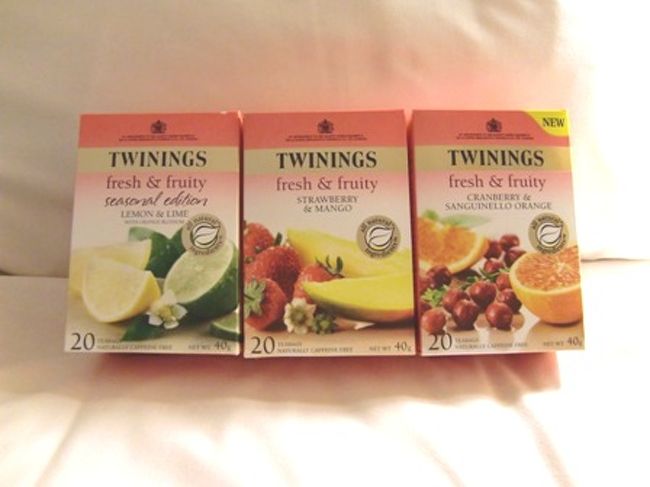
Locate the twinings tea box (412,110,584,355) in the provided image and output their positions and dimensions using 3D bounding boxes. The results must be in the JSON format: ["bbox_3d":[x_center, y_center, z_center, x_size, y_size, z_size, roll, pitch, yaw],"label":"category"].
[{"bbox_3d":[0.090,-0.004,0.313,0.087,0.130,0.066,-1,-5,-5],"label":"twinings tea box"}]

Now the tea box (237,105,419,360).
[{"bbox_3d":[0.002,-0.002,0.310,0.087,0.130,0.066,-1,-7,1],"label":"tea box"}]

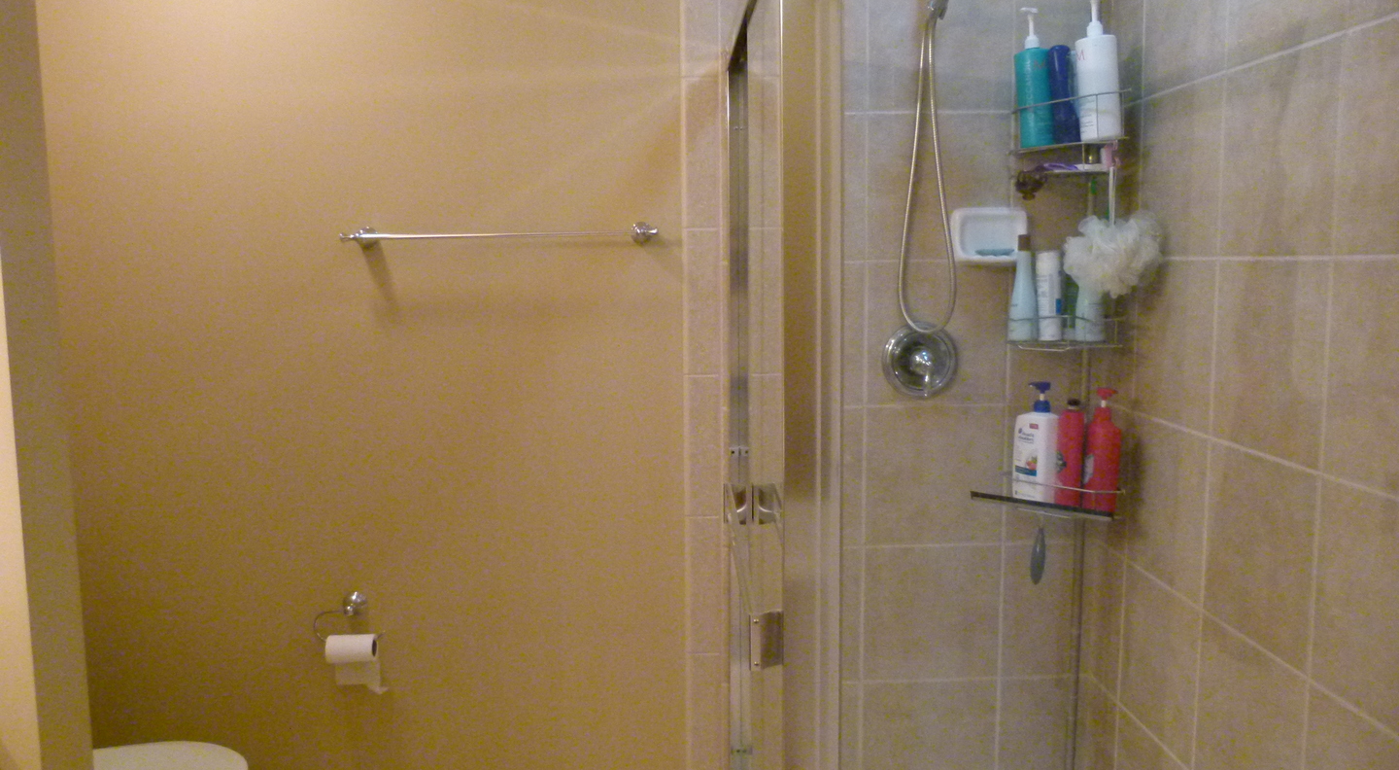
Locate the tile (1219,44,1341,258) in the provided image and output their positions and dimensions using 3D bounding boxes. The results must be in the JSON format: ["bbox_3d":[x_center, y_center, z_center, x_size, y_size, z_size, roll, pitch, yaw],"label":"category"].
[{"bbox_3d":[0.962,-0.378,1.675,0.010,0.329,0.326,-1,7,-2],"label":"tile"}]

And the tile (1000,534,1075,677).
[{"bbox_3d":[0.826,0.541,2.425,0.204,0.329,0.010,-1,7,-2],"label":"tile"}]

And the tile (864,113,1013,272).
[{"bbox_3d":[0.536,-0.439,2.263,0.325,0.325,0.012,-1,7,-2],"label":"tile"}]

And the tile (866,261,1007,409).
[{"bbox_3d":[0.541,-0.113,2.302,0.325,0.325,0.012,-1,7,-2],"label":"tile"}]

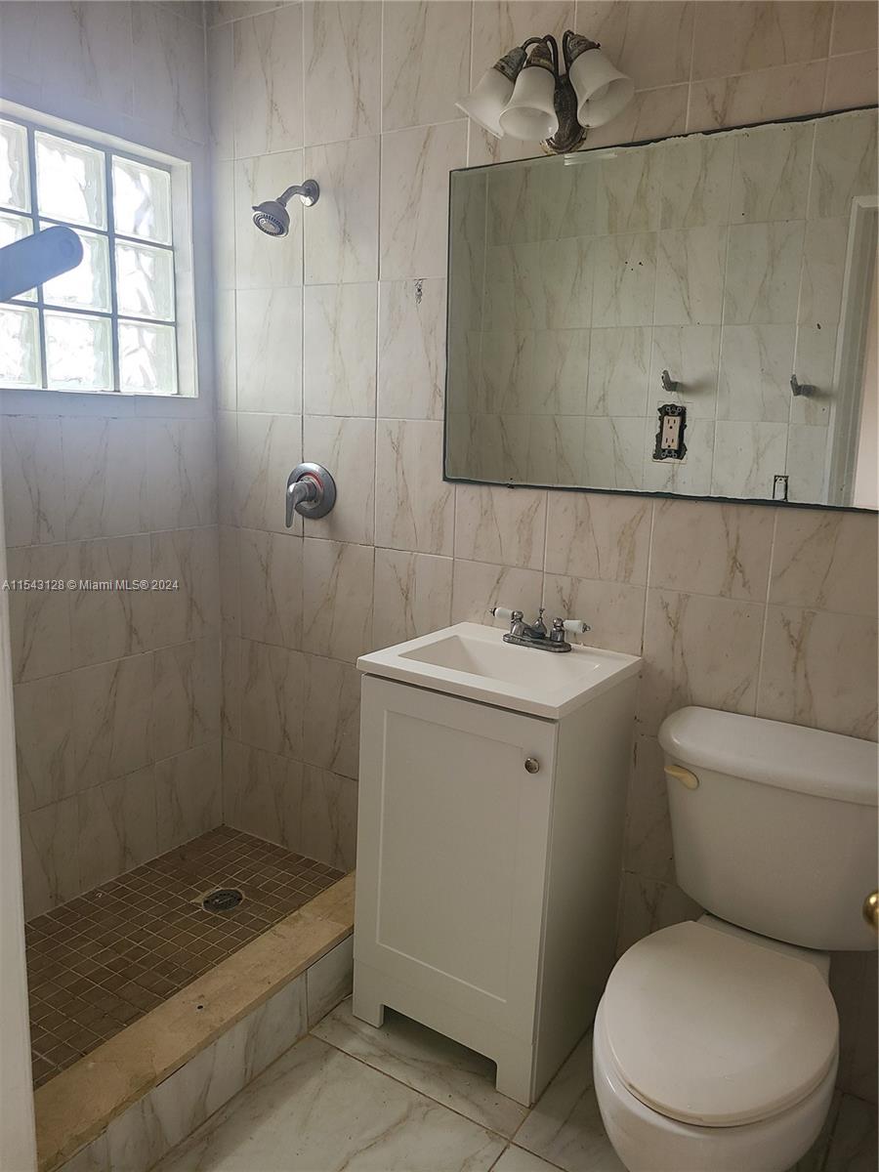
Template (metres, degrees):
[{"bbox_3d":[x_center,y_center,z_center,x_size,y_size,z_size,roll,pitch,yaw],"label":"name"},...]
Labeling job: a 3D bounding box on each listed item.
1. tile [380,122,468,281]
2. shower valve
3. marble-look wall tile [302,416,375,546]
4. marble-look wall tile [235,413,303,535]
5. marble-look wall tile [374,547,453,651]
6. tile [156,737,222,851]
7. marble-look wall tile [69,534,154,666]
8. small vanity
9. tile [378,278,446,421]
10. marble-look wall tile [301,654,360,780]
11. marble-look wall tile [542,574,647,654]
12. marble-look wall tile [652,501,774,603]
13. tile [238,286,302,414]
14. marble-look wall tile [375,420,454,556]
[{"bbox_3d":[-0.038,-0.904,2.080,0.248,0.333,0.010,9,14,33],"label":"tile"},{"bbox_3d":[-0.376,-0.247,2.375,0.166,0.178,0.090,9,14,33],"label":"shower valve"},{"bbox_3d":[-0.266,-0.282,2.348,0.248,0.333,0.010,9,14,33],"label":"marble-look wall tile"},{"bbox_3d":[-0.473,-0.316,2.484,0.248,0.333,0.010,9,14,33],"label":"marble-look wall tile"},{"bbox_3d":[-0.071,0.080,2.287,0.249,0.334,0.009,9,14,33],"label":"marble-look wall tile"},{"bbox_3d":[-0.767,0.644,2.712,0.010,0.299,0.246,9,14,32],"label":"tile"},{"bbox_3d":[-0.881,0.038,2.364,0.009,0.335,0.249,9,14,33],"label":"marble-look wall tile"},{"bbox_3d":[0.123,0.569,1.965,0.465,0.844,0.430,9,14,33],"label":"small vanity"},{"bbox_3d":[-0.048,-0.580,2.165,0.250,0.336,0.010,9,14,32],"label":"tile"},{"bbox_3d":[-0.287,0.371,2.469,0.247,0.331,0.012,9,13,33],"label":"marble-look wall tile"},{"bbox_3d":[0.350,0.150,2.029,0.250,0.336,0.010,9,14,32],"label":"marble-look wall tile"},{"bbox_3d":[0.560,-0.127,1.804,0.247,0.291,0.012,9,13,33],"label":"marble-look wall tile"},{"bbox_3d":[-0.461,-0.642,2.408,0.247,0.331,0.012,9,13,33],"label":"tile"},{"bbox_3d":[-0.059,-0.248,2.212,0.248,0.333,0.010,9,14,33],"label":"marble-look wall tile"}]

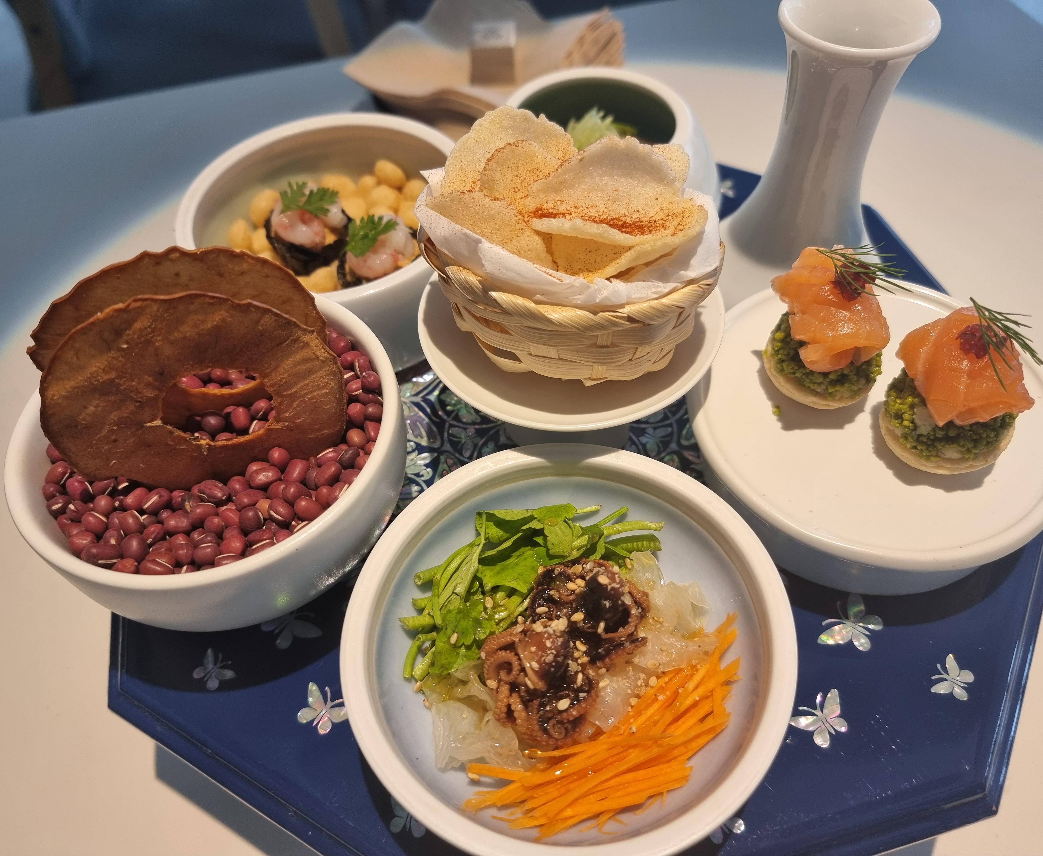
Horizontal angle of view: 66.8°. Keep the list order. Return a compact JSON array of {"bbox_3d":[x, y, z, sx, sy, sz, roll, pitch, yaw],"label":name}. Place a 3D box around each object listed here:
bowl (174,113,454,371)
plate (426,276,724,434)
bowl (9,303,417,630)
[{"bbox_3d":[-0.066,-0.066,0.289,0.102,0.043,0.102,-2,54,3],"label":"bowl"},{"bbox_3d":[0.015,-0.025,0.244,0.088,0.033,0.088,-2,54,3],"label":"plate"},{"bbox_3d":[-0.085,0.011,0.233,0.103,0.045,0.103,-2,54,3],"label":"bowl"}]

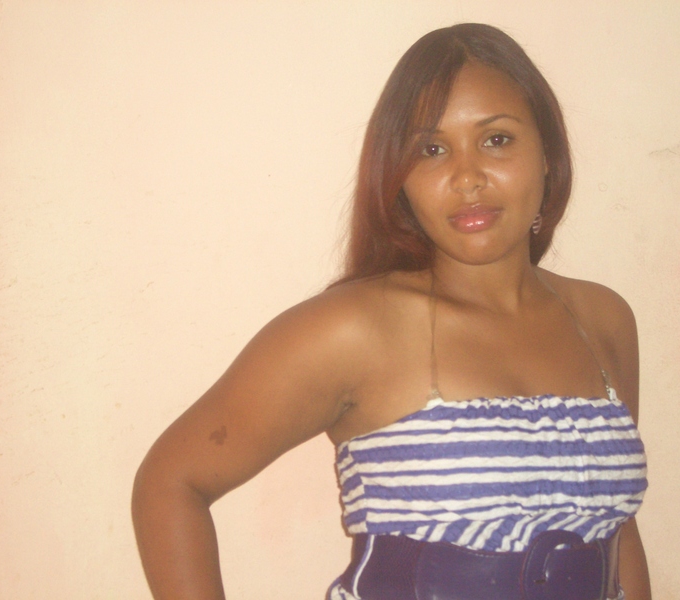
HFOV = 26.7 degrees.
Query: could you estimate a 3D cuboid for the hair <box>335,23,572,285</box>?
[{"bbox_3d":[0.117,-0.145,1.460,0.230,0.275,0.225,-3,2,8],"label":"hair"}]

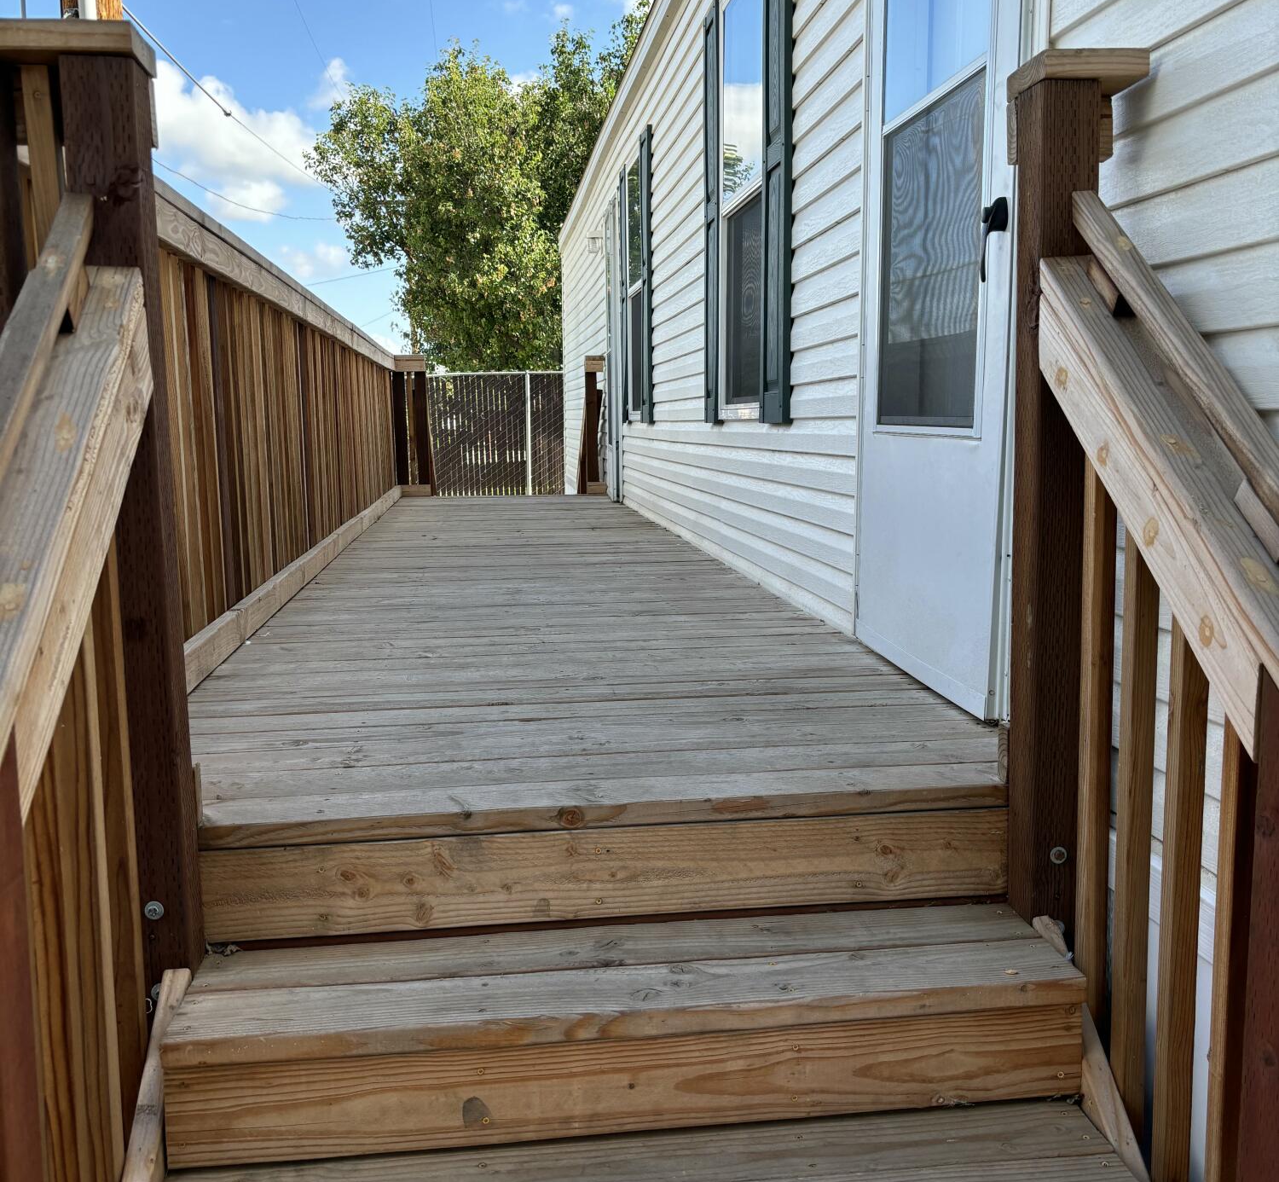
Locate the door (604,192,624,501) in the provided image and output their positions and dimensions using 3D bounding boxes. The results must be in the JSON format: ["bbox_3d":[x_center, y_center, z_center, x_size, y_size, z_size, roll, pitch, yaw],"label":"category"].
[{"bbox_3d":[-0.182,-1.669,9.057,0.070,2.050,0.960,-2,8,-7],"label":"door"}]

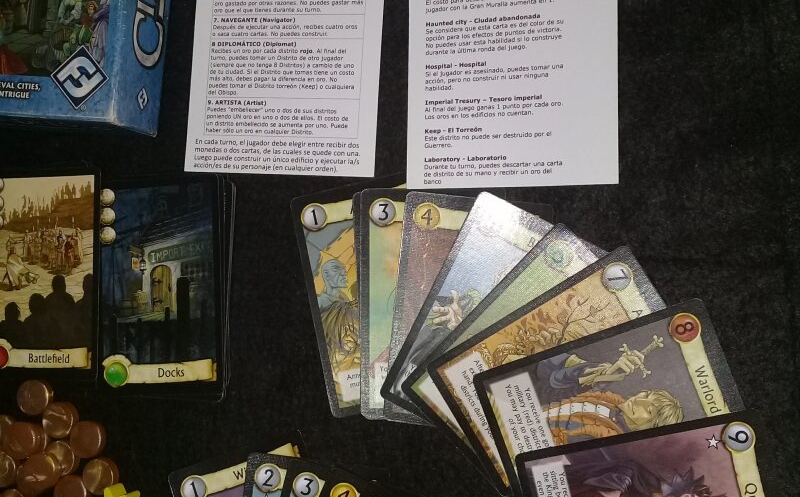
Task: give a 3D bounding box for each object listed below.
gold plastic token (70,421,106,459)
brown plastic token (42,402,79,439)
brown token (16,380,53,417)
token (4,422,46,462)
[{"bbox_3d":[-0.124,0.076,0.380,0.014,0.006,0.014,0,87,12],"label":"gold plastic token"},{"bbox_3d":[-0.136,0.069,0.383,0.014,0.006,0.014,0,85,10],"label":"brown plastic token"},{"bbox_3d":[-0.154,0.063,0.403,0.015,0.004,0.015,-1,86,14],"label":"brown token"},{"bbox_3d":[-0.148,0.076,0.379,0.014,0.006,0.014,0,82,12],"label":"token"}]

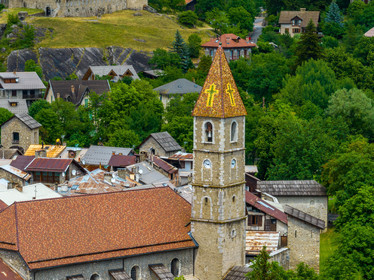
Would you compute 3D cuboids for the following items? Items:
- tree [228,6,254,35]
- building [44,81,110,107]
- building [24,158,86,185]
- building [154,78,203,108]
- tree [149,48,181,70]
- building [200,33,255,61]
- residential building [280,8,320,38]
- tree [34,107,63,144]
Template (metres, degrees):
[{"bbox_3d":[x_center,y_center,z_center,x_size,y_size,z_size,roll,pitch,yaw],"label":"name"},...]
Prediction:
[{"bbox_3d":[16.050,-34.700,512.540,8.000,9.300,8.000,0,7,0],"label":"tree"},{"bbox_3d":[-23.920,-8.210,385.580,12.500,10.000,9.500,-2,7,-17],"label":"building"},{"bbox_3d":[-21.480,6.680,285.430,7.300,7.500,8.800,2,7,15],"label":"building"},{"bbox_3d":[-1.270,-9.360,400.550,10.800,9.500,11.000,-2,7,-13],"label":"building"},{"bbox_3d":[-5.820,-20.090,450.430,8.000,7.500,8.000,0,7,0],"label":"tree"},{"bbox_3d":[11.360,-24.050,470.520,14.500,9.000,11.500,0,7,2],"label":"building"},{"bbox_3d":[34.130,-35.040,525.490,12.000,8.500,9.000,1,7,12],"label":"residential building"},{"bbox_3d":[-27.880,-2.570,350.440,5.800,7.600,5.800,0,7,0],"label":"tree"}]

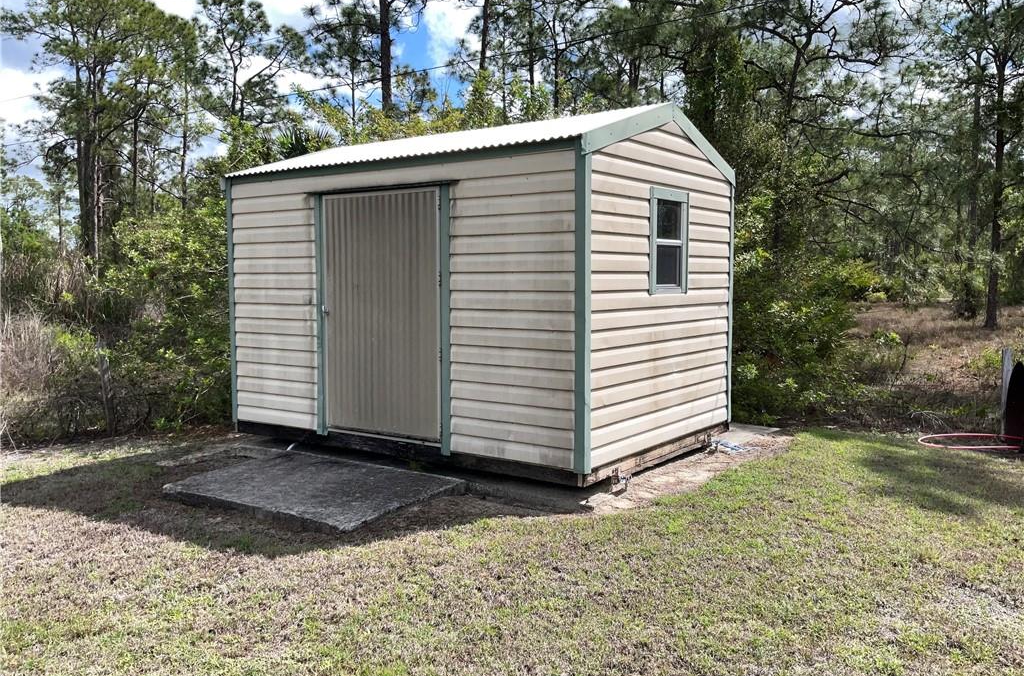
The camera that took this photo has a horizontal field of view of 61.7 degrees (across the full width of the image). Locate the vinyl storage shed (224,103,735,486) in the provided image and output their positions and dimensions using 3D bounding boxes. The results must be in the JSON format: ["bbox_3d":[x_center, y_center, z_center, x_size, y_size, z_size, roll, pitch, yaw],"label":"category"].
[{"bbox_3d":[-0.294,-0.489,7.425,3.671,2.605,2.559,3,5,36],"label":"vinyl storage shed"}]

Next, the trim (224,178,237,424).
[{"bbox_3d":[-2.427,-0.318,7.500,0.086,2.132,0.069,3,5,36],"label":"trim"}]

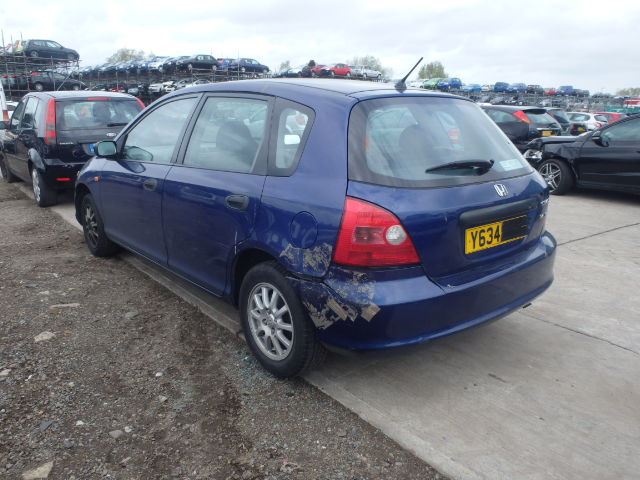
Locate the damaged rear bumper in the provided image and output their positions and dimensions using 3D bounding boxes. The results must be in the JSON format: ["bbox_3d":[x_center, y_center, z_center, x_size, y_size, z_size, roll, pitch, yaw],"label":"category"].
[{"bbox_3d":[0.686,0.191,2.669,1.670,0.430,0.600,-11,19,-39],"label":"damaged rear bumper"}]

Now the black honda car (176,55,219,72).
[{"bbox_3d":[-12.345,-17.851,52.300,4.080,1.450,1.700,-10,19,-38],"label":"black honda car"}]

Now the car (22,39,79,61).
[{"bbox_3d":[-21.742,-15.390,42.000,4.080,1.460,1.700,-6,16,-27],"label":"car"}]

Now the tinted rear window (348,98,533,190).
[{"bbox_3d":[0.631,-0.484,2.585,1.360,0.534,0.160,-11,-17,-39],"label":"tinted rear window"}]

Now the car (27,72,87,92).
[{"bbox_3d":[-19.737,-11.903,39.000,4.150,1.440,1.720,-9,18,-35],"label":"car"}]

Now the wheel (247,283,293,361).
[{"bbox_3d":[-0.195,0.401,2.630,0.170,0.410,0.410,-11,19,-39],"label":"wheel"}]

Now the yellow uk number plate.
[{"bbox_3d":[0.837,-0.031,2.437,0.520,0.111,0.015,-11,12,-39],"label":"yellow uk number plate"}]

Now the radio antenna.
[{"bbox_3d":[0.472,-0.858,2.689,0.045,0.215,0.060,-11,57,-39],"label":"radio antenna"}]

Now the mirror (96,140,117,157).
[{"bbox_3d":[-1.535,-0.656,3.713,0.180,0.140,0.110,-11,19,-39],"label":"mirror"}]

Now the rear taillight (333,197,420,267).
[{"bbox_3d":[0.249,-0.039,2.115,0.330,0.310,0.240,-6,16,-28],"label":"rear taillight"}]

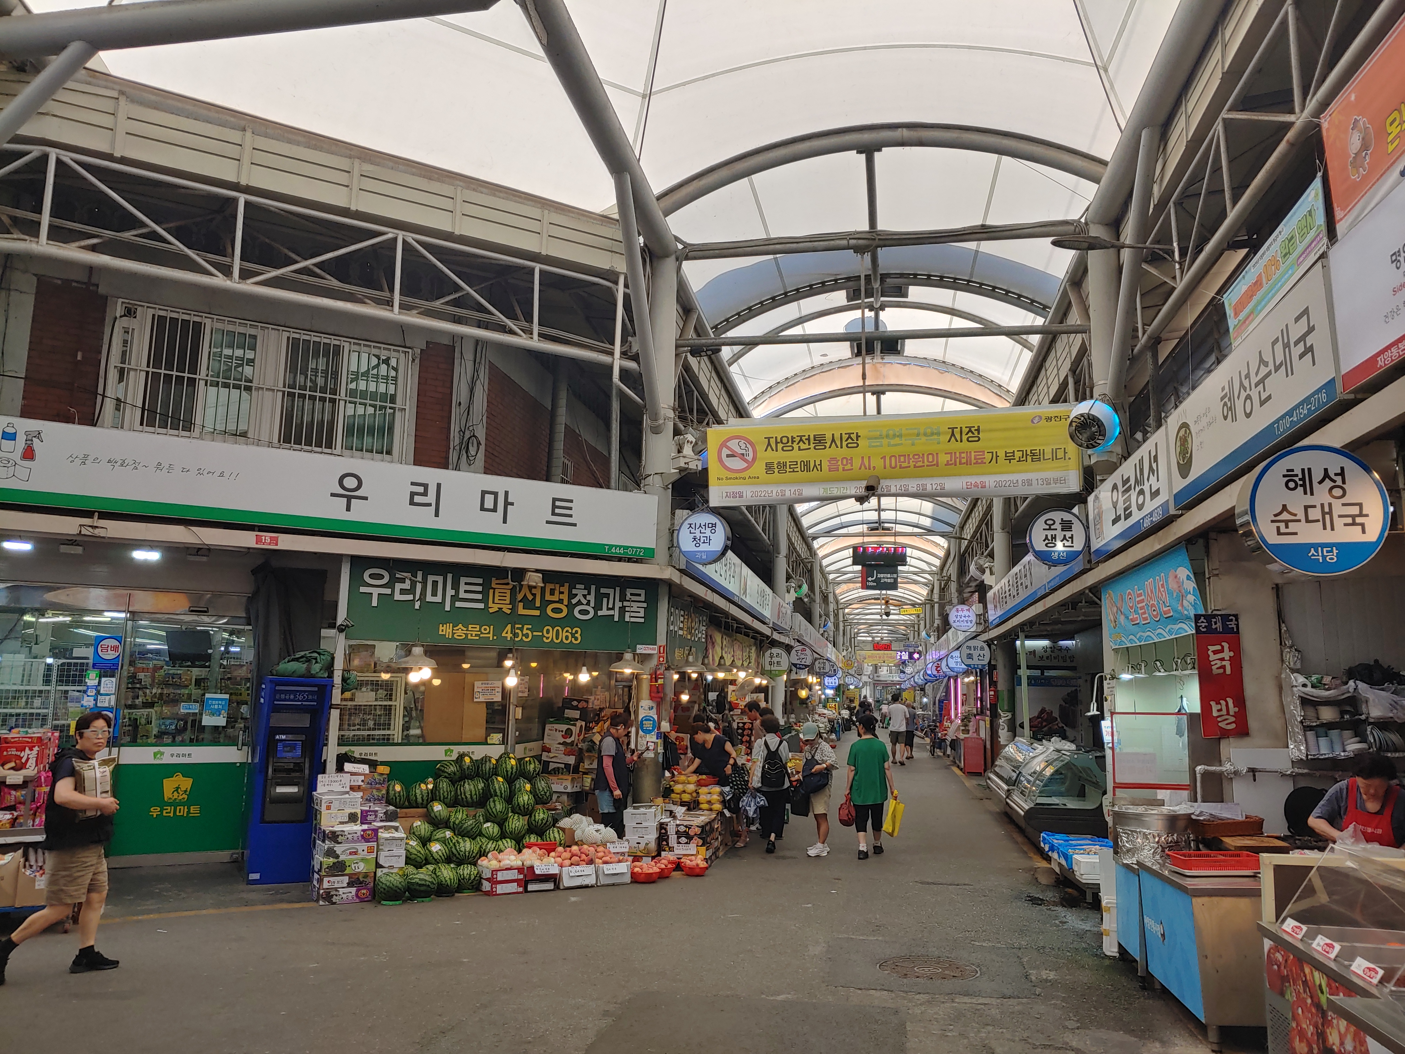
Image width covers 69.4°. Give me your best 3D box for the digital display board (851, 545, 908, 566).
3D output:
[{"bbox_3d":[3.985,0.669,22.788,1.220,0.435,0.180,-1,-9,10],"label":"digital display board"}]

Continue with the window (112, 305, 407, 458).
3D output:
[{"bbox_3d":[-4.700,-1.490,10.991,2.971,1.421,0.150,6,-11,-28],"label":"window"}]

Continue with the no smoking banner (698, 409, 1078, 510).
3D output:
[{"bbox_3d":[2.073,-0.758,11.406,4.135,0.936,0.100,-2,-10,15],"label":"no smoking banner"}]

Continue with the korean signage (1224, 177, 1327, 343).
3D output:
[{"bbox_3d":[3.653,-1.619,6.554,0.040,0.480,1.580,-1,-9,10],"label":"korean signage"}]

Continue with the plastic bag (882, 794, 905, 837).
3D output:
[{"bbox_3d":[2.102,3.193,11.200,0.120,0.440,0.280,12,-7,12],"label":"plastic bag"}]

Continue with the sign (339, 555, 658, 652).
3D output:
[{"bbox_3d":[-1.910,0.808,10.294,3.280,0.790,0.090,6,-11,-30],"label":"sign"}]

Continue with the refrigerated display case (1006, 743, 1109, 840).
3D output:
[{"bbox_3d":[4.247,3.229,12.191,1.000,1.180,1.750,-1,-9,10],"label":"refrigerated display case"}]

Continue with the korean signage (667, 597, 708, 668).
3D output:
[{"bbox_3d":[-0.161,1.462,13.166,0.060,0.827,2.675,-1,-10,10],"label":"korean signage"}]

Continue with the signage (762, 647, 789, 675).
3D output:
[{"bbox_3d":[1.730,3.177,23.968,0.670,0.670,0.170,-1,-9,10],"label":"signage"}]

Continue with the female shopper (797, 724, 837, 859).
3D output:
[{"bbox_3d":[1.299,2.913,11.391,0.400,1.450,0.460,5,-10,-24],"label":"female shopper"}]

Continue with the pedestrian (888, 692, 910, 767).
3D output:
[{"bbox_3d":[5.022,5.204,26.031,0.540,1.750,0.420,-1,-9,10],"label":"pedestrian"}]

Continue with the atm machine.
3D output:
[{"bbox_3d":[-3.894,2.345,9.520,0.540,1.800,0.620,7,-11,-26],"label":"atm machine"}]

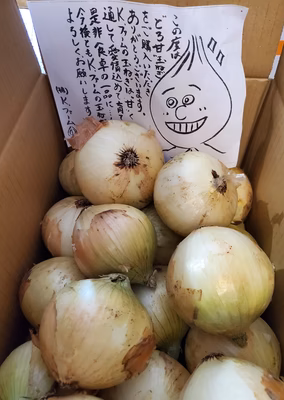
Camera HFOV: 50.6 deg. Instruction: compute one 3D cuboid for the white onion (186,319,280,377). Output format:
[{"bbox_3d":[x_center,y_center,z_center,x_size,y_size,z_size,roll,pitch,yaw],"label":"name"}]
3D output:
[{"bbox_3d":[0.088,0.148,0.297,0.090,0.086,0.090,0,49,0],"label":"white onion"}]

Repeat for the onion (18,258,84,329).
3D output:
[{"bbox_3d":[-0.090,0.101,0.324,0.080,0.077,0.080,0,49,0],"label":"onion"}]

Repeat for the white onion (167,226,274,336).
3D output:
[{"bbox_3d":[0.068,0.070,0.266,0.092,0.093,0.092,-11,18,4],"label":"white onion"}]

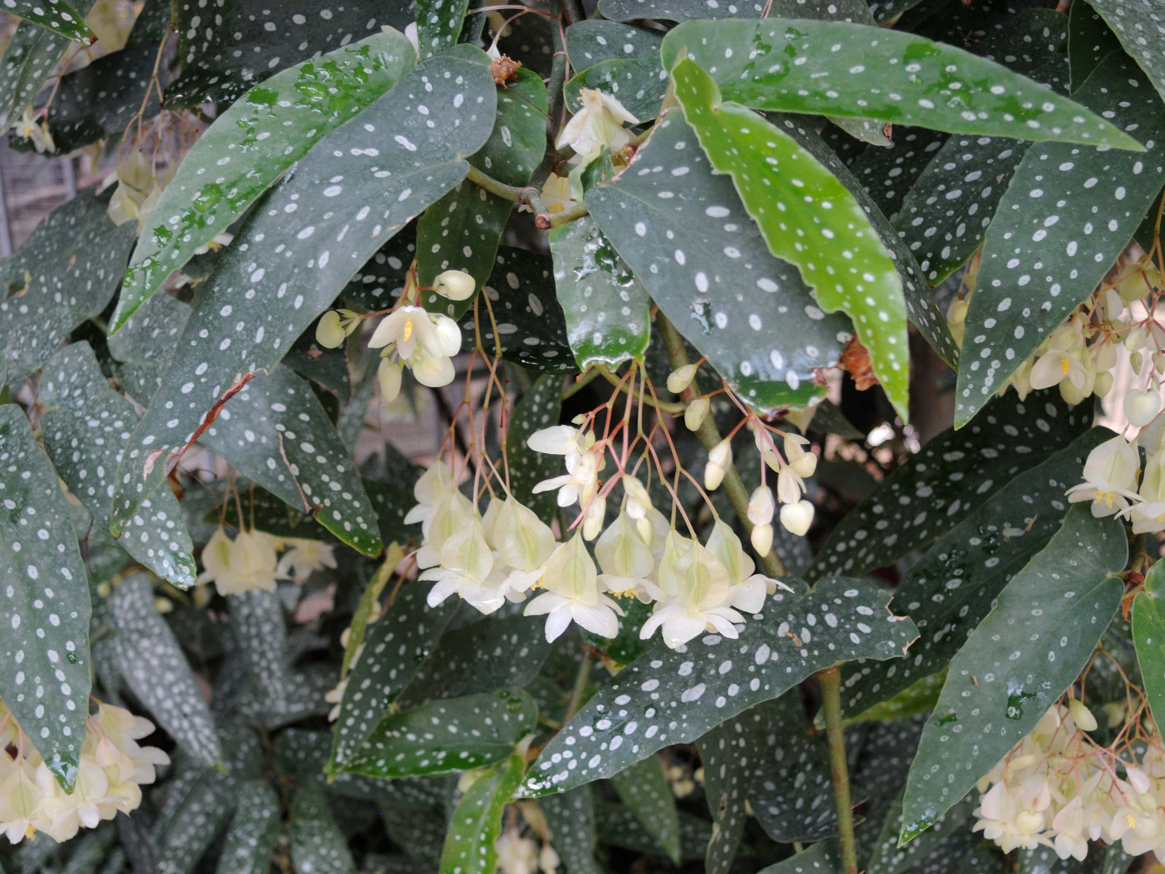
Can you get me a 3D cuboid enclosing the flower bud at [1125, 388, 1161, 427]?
[{"bbox_3d":[0.286,-0.015,0.481,0.018,0.019,0.012,0,10,0],"label":"flower bud"}]

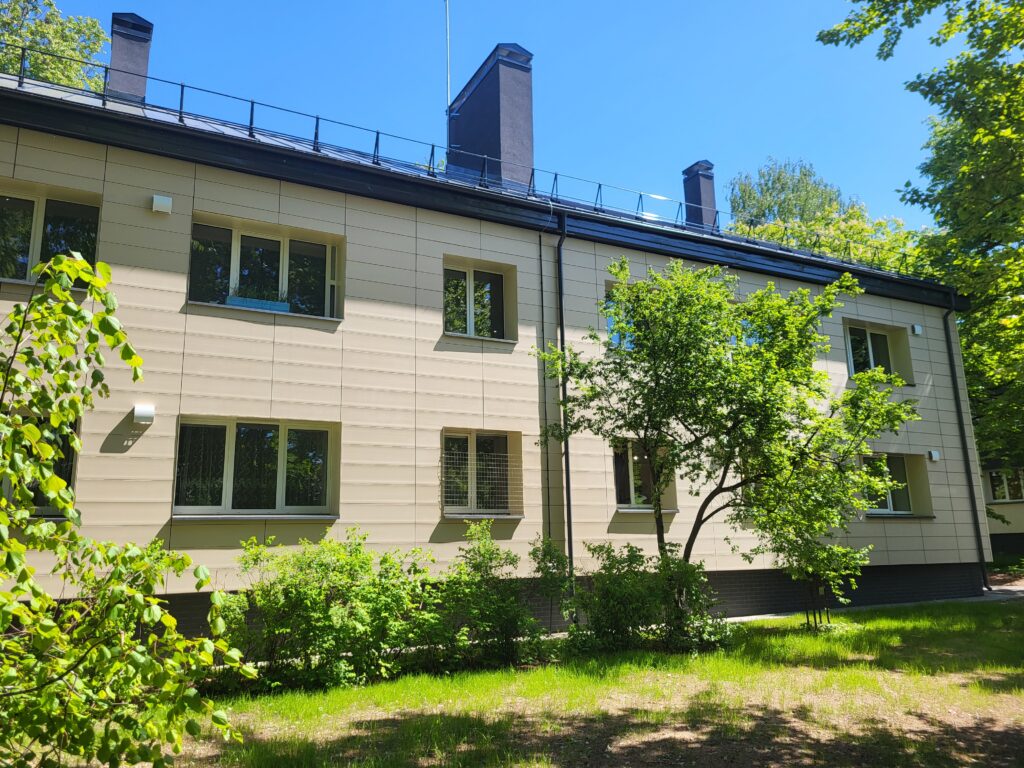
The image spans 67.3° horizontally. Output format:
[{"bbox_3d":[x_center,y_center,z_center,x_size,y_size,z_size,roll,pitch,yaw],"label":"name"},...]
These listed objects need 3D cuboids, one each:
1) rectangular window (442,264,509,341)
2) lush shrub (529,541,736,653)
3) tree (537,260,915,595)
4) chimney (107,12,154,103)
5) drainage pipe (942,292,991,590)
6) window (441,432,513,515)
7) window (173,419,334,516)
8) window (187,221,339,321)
[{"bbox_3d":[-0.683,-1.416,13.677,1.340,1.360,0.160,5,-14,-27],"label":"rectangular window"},{"bbox_3d":[1.678,2.968,10.800,2.500,1.400,1.500,5,-14,-27],"label":"lush shrub"},{"bbox_3d":[3.088,1.174,11.500,4.800,5.100,4.000,-5,-13,15],"label":"tree"},{"bbox_3d":[-8.434,-7.231,16.963,0.800,2.050,0.750,5,-14,-27],"label":"chimney"},{"bbox_3d":[10.911,1.304,18.363,0.140,7.000,0.360,5,-14,-27],"label":"drainage pipe"},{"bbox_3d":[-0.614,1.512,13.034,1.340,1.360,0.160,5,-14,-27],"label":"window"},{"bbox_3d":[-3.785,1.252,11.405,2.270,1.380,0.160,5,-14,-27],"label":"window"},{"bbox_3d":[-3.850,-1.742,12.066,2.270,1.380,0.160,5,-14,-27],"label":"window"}]

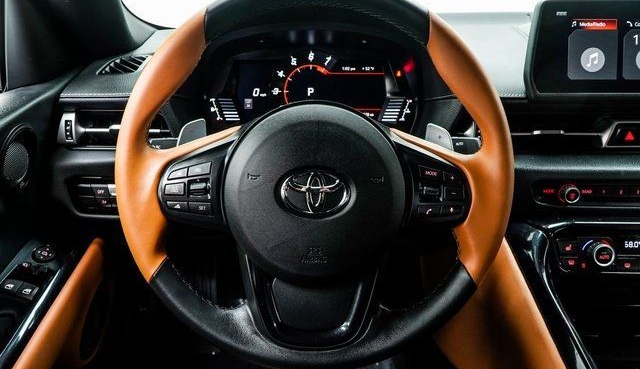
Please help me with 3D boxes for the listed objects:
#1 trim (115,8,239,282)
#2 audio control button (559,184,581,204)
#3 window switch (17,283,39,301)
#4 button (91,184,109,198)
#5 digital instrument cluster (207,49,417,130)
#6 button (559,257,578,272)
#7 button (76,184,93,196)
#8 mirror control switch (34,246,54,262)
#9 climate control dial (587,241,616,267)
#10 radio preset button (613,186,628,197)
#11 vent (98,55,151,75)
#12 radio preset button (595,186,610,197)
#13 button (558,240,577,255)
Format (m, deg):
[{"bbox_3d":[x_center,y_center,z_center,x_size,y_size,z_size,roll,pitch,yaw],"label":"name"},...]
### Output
[{"bbox_3d":[-0.132,-0.037,0.448,0.110,0.246,0.045,0,0,0],"label":"trim"},{"bbox_3d":[0.295,0.011,0.566,0.021,0.021,0.014,0,8,0],"label":"audio control button"},{"bbox_3d":[-0.302,0.111,0.495,0.018,0.010,0.021,12,33,-7],"label":"window switch"},{"bbox_3d":[-0.261,0.008,0.570,0.019,0.015,0.009,0,17,0],"label":"button"},{"bbox_3d":[-0.012,-0.133,0.670,0.290,0.114,0.045,0,4,0],"label":"digital instrument cluster"},{"bbox_3d":[0.291,0.094,0.563,0.024,0.017,0.009,0,0,0],"label":"button"},{"bbox_3d":[-0.279,0.006,0.570,0.018,0.013,0.009,0,17,0],"label":"button"},{"bbox_3d":[-0.311,0.079,0.540,0.027,0.014,0.027,-6,46,-18],"label":"mirror control switch"},{"bbox_3d":[0.323,0.081,0.548,0.026,0.026,0.015,0,-5,0],"label":"climate control dial"},{"bbox_3d":[0.359,0.008,0.573,0.018,0.013,0.008,0,17,0],"label":"radio preset button"},{"bbox_3d":[-0.278,-0.169,0.680,0.050,0.015,0.085,0,27,0],"label":"vent"},{"bbox_3d":[0.338,0.009,0.573,0.019,0.015,0.008,0,8,0],"label":"radio preset button"},{"bbox_3d":[0.291,0.074,0.563,0.021,0.018,0.009,0,0,0],"label":"button"}]

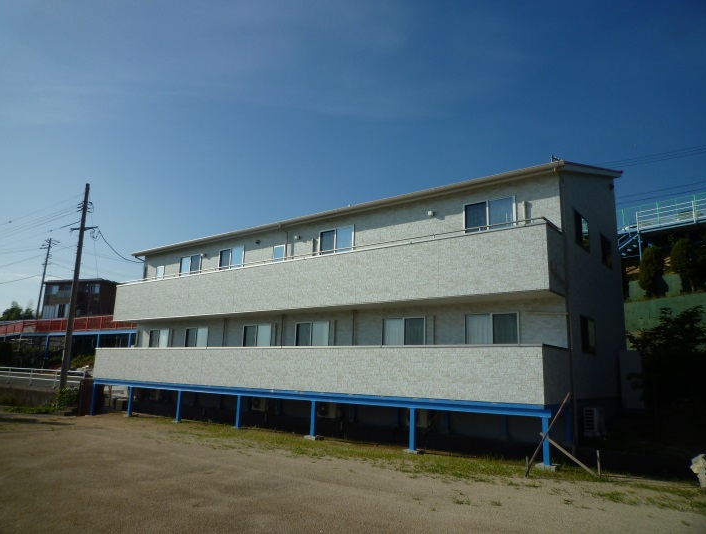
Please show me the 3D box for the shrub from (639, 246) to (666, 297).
[{"bbox_3d":[13.352,0.159,23.000,1.100,2.370,1.050,-7,-14,37],"label":"shrub"}]

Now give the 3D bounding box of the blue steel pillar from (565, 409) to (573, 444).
[{"bbox_3d":[5.128,3.737,12.135,0.130,0.773,0.130,-7,-14,37],"label":"blue steel pillar"}]

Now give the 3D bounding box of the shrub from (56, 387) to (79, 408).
[{"bbox_3d":[-12.659,5.786,22.800,1.000,1.000,0.900,-7,-15,37],"label":"shrub"}]

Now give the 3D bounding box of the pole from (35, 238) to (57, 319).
[{"bbox_3d":[-34.161,1.847,56.750,1.800,10.300,0.600,-7,-14,37],"label":"pole"}]

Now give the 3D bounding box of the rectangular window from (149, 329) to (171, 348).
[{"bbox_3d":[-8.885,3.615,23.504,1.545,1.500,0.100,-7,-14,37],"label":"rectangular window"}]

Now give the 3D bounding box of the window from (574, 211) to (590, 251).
[{"bbox_3d":[6.543,-0.997,14.682,0.100,0.980,1.550,-7,-14,37],"label":"window"}]

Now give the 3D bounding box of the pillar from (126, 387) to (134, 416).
[{"bbox_3d":[-8.846,5.383,20.555,0.130,1.131,0.130,-7,-14,37],"label":"pillar"}]

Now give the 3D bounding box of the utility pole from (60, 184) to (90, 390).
[{"bbox_3d":[-13.164,1.032,24.485,0.320,10.496,0.320,-8,-15,37],"label":"utility pole"}]

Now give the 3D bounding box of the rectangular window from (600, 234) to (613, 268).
[{"bbox_3d":[8.535,-0.462,17.241,0.100,0.948,1.479,-7,-14,37],"label":"rectangular window"}]

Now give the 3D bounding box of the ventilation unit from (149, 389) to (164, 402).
[{"bbox_3d":[-8.183,5.282,21.591,0.680,0.560,0.280,-7,-15,37],"label":"ventilation unit"}]

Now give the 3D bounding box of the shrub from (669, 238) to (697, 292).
[{"bbox_3d":[13.600,-0.069,21.161,1.200,2.247,1.200,-7,-14,37],"label":"shrub"}]

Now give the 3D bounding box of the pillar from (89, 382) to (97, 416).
[{"bbox_3d":[-11.106,5.682,21.972,0.130,1.266,0.130,-7,-14,37],"label":"pillar"}]

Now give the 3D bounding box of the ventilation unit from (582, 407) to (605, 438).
[{"bbox_3d":[5.923,3.766,12.581,0.290,0.600,0.790,-7,-15,37],"label":"ventilation unit"}]

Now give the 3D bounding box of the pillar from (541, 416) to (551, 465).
[{"bbox_3d":[3.995,3.600,10.604,0.130,0.946,0.130,-7,-14,37],"label":"pillar"}]

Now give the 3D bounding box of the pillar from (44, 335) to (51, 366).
[{"bbox_3d":[-28.067,7.670,47.305,0.250,2.729,0.250,-7,-14,37],"label":"pillar"}]

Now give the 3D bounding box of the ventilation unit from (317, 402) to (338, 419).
[{"bbox_3d":[-0.739,4.550,16.577,0.750,0.550,0.280,-7,-14,37],"label":"ventilation unit"}]

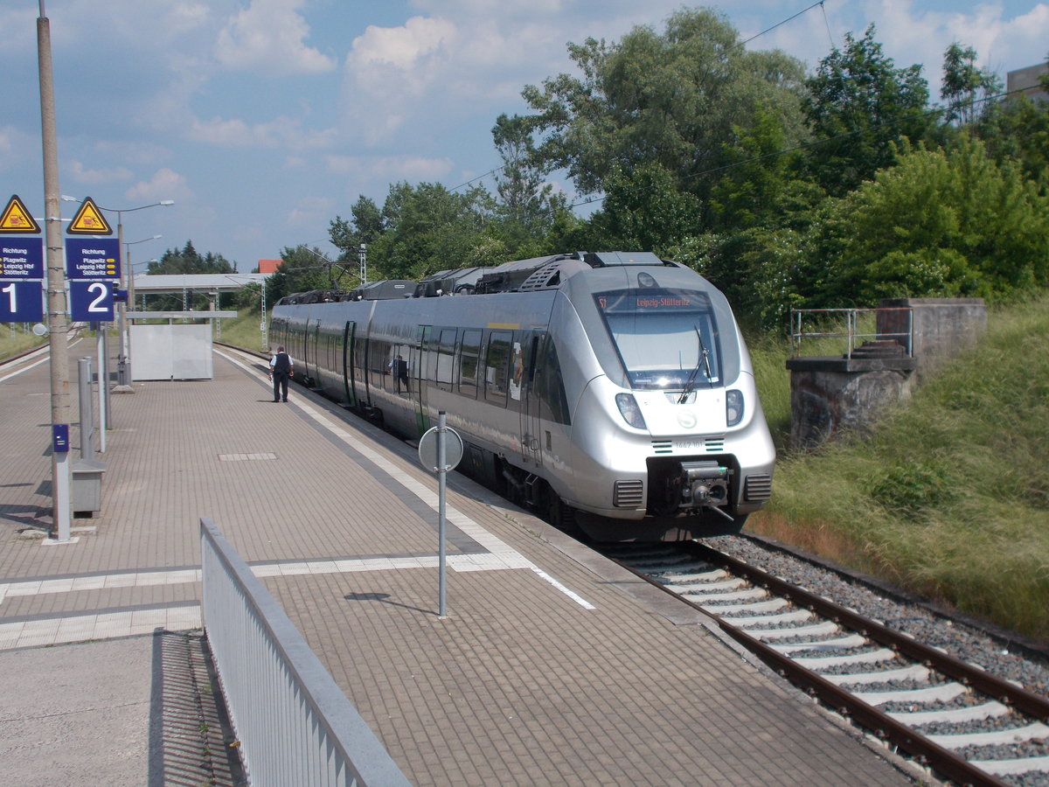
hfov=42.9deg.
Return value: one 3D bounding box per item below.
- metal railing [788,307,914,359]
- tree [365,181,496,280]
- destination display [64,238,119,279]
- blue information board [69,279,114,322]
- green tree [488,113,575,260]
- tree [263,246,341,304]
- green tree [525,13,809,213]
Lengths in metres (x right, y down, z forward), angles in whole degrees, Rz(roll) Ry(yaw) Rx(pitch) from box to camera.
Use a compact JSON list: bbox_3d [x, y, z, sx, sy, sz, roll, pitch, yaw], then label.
[{"bbox_3d":[6.216,-1.156,25.443,1.347,0.916,1.947,-2,4,-20],"label":"metal railing"},{"bbox_3d":[-6.695,-10.993,95.000,9.218,8.346,9.000,-1,4,0],"label":"tree"},{"bbox_3d":[-5.252,-1.641,16.260,0.620,0.476,0.040,-2,4,-16],"label":"destination display"},{"bbox_3d":[-5.276,-1.121,16.286,0.496,0.478,0.040,-2,4,-16],"label":"blue information board"},{"bbox_3d":[0.418,-10.719,75.000,4.917,10.178,5.000,-1,4,0],"label":"green tree"},{"bbox_3d":[-23.268,-12.345,140.000,8.077,6.425,7.500,-1,4,0],"label":"tree"},{"bbox_3d":[5.751,-10.024,55.000,11.899,11.791,11.000,-1,4,0],"label":"green tree"}]

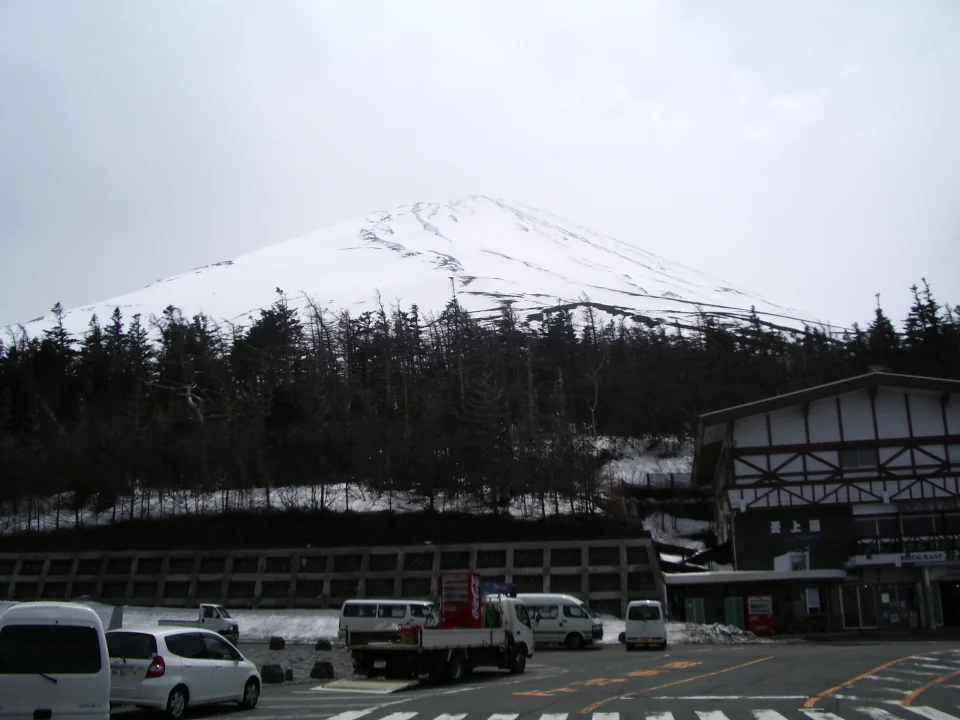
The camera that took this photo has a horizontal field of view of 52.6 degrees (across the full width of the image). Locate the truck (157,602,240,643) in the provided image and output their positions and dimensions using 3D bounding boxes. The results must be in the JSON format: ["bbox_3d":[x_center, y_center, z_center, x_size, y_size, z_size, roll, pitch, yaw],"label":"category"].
[{"bbox_3d":[-12.907,12.181,44.700,3.370,1.770,1.460,-1,-15,2],"label":"truck"}]

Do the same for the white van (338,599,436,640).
[{"bbox_3d":[-3.645,11.503,42.273,4.690,1.980,1.690,-3,-15,8],"label":"white van"}]

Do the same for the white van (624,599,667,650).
[{"bbox_3d":[6.884,10.946,40.122,1.475,1.880,3.395,-4,-15,13],"label":"white van"}]

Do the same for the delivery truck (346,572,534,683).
[{"bbox_3d":[-0.797,7.023,25.605,2.100,2.580,5.800,-9,-17,30],"label":"delivery truck"}]

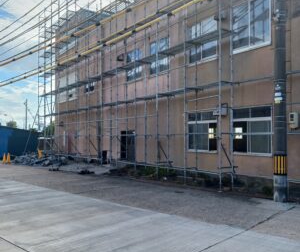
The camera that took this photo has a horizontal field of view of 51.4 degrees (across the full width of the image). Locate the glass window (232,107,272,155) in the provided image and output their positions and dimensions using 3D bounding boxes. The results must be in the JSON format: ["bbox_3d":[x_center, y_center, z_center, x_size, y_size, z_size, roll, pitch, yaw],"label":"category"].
[{"bbox_3d":[3.596,0.199,11.088,0.120,1.699,1.715,1,-2,-35],"label":"glass window"}]

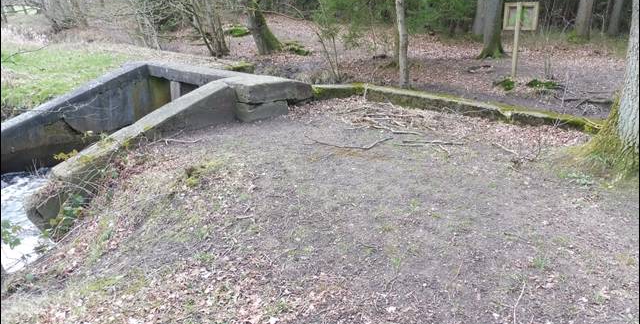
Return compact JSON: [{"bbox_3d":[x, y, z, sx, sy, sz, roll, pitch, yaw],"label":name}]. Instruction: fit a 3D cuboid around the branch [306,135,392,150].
[{"bbox_3d":[0.380,-0.280,6.077,1.230,0.080,0.500,1,18,3],"label":"branch"}]

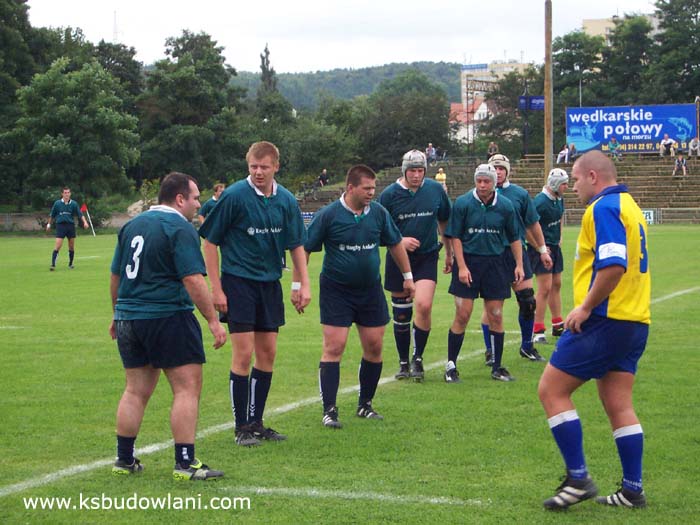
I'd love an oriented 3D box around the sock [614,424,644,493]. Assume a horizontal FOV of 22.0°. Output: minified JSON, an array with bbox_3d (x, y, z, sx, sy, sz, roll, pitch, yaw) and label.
[{"bbox_3d":[1.358,0.951,8.730,0.145,0.325,0.130,-3,2,21],"label":"sock"}]

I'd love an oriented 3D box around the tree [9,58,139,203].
[{"bbox_3d":[-12.598,-5.741,82.000,6.000,7.300,6.000,0,2,0],"label":"tree"}]

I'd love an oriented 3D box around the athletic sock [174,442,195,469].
[{"bbox_3d":[-0.910,1.062,9.900,0.120,0.155,0.105,0,2,-6],"label":"athletic sock"}]

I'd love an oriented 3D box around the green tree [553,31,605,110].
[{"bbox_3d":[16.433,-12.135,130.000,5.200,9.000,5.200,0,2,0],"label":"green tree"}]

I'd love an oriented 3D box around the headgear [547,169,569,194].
[{"bbox_3d":[2.260,-0.882,19.600,0.250,0.270,0.200,1,2,30],"label":"headgear"}]

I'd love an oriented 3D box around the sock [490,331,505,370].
[{"bbox_3d":[1.234,0.736,15.050,0.125,0.350,0.150,-1,2,-30],"label":"sock"}]

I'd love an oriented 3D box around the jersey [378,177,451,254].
[{"bbox_3d":[0.541,-0.394,15.100,0.610,0.660,0.340,0,6,-6],"label":"jersey"}]

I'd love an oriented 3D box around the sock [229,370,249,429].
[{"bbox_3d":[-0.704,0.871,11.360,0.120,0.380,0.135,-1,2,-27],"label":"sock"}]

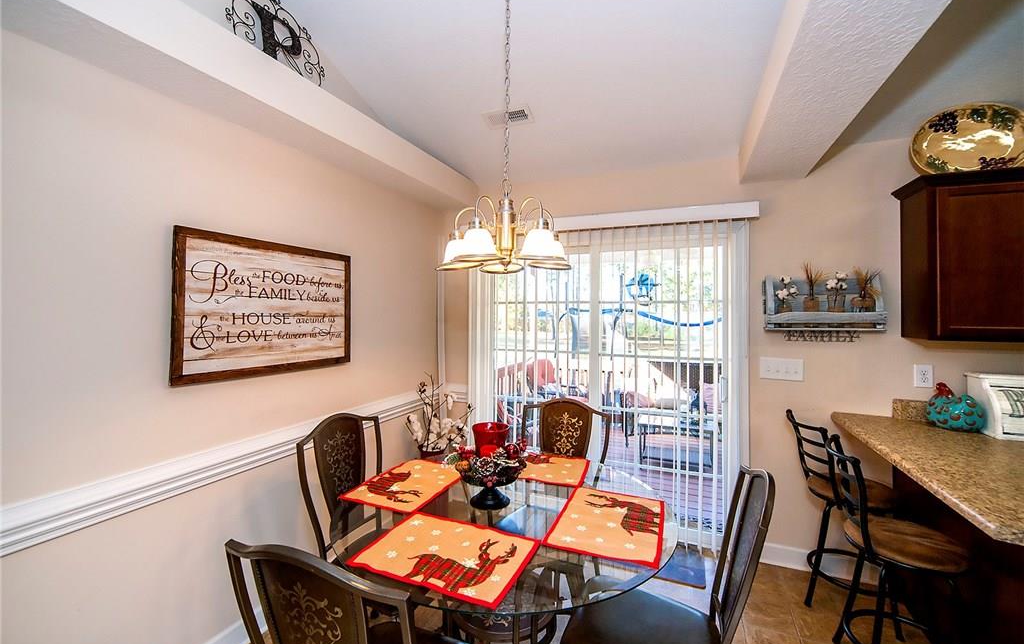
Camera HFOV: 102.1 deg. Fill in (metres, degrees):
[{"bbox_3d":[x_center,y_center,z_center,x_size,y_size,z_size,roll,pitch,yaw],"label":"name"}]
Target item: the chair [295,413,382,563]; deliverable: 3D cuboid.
[{"bbox_3d":[-0.527,0.922,1.780,0.570,1.030,0.500,0,1,23],"label":"chair"}]

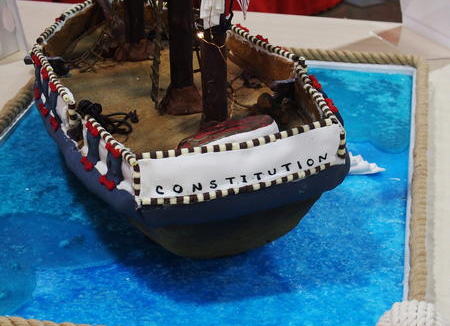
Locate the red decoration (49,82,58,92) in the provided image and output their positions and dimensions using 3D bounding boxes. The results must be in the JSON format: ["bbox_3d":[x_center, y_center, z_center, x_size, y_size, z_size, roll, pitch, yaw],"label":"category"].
[{"bbox_3d":[-0.220,-0.097,1.267,0.008,0.009,0.013,-13,30,-22],"label":"red decoration"}]

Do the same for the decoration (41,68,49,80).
[{"bbox_3d":[-0.238,-0.117,1.305,0.008,0.009,0.015,-13,30,-22],"label":"decoration"}]

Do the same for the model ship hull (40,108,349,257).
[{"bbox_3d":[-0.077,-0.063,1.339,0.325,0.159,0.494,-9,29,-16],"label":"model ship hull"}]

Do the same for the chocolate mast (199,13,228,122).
[{"bbox_3d":[-0.014,-0.120,1.233,0.027,0.150,0.027,-9,29,-16],"label":"chocolate mast"}]

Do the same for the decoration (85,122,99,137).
[{"bbox_3d":[-0.155,-0.039,1.155,0.009,0.011,0.016,-13,30,-22],"label":"decoration"}]

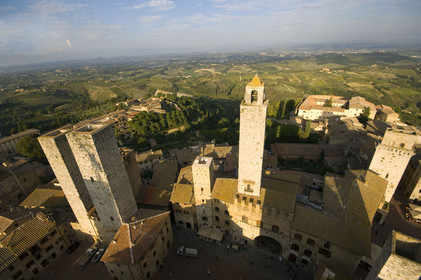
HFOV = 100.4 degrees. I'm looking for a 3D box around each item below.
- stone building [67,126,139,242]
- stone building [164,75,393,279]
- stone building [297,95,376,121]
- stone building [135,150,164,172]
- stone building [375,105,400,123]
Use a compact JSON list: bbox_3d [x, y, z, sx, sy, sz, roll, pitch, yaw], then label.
[{"bbox_3d":[-30.240,15.360,53.340,7.400,39.700,6.900,4,27,13],"label":"stone building"},{"bbox_3d":[18.350,6.200,54.030,57.000,51.000,30.000,9,28,22],"label":"stone building"},{"bbox_3d":[133.260,-36.790,195.590,62.000,14.000,57.000,7,27,19],"label":"stone building"},{"bbox_3d":[-35.480,10.850,104.370,14.500,8.800,9.000,-11,27,-15],"label":"stone building"},{"bbox_3d":[174.380,-26.000,174.080,9.500,9.500,24.000,8,28,21],"label":"stone building"}]

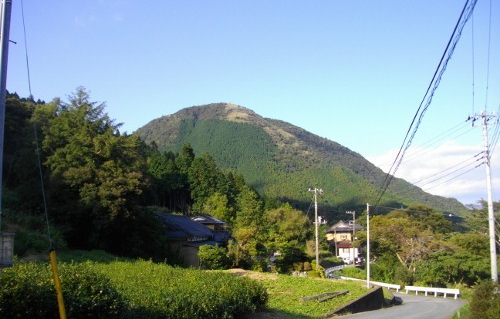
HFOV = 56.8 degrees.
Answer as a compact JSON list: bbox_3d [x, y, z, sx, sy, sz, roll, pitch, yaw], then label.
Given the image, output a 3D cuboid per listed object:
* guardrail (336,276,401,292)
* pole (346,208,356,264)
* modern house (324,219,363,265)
[{"bbox_3d":[14.050,15.280,57.000,0.400,0.850,22.000,0,-12,-5],"label":"guardrail"},{"bbox_3d":[18.886,14.625,86.000,1.700,10.200,0.400,-1,-7,9],"label":"pole"},{"bbox_3d":[20.027,17.714,99.000,6.700,8.900,6.200,-4,-8,30],"label":"modern house"}]

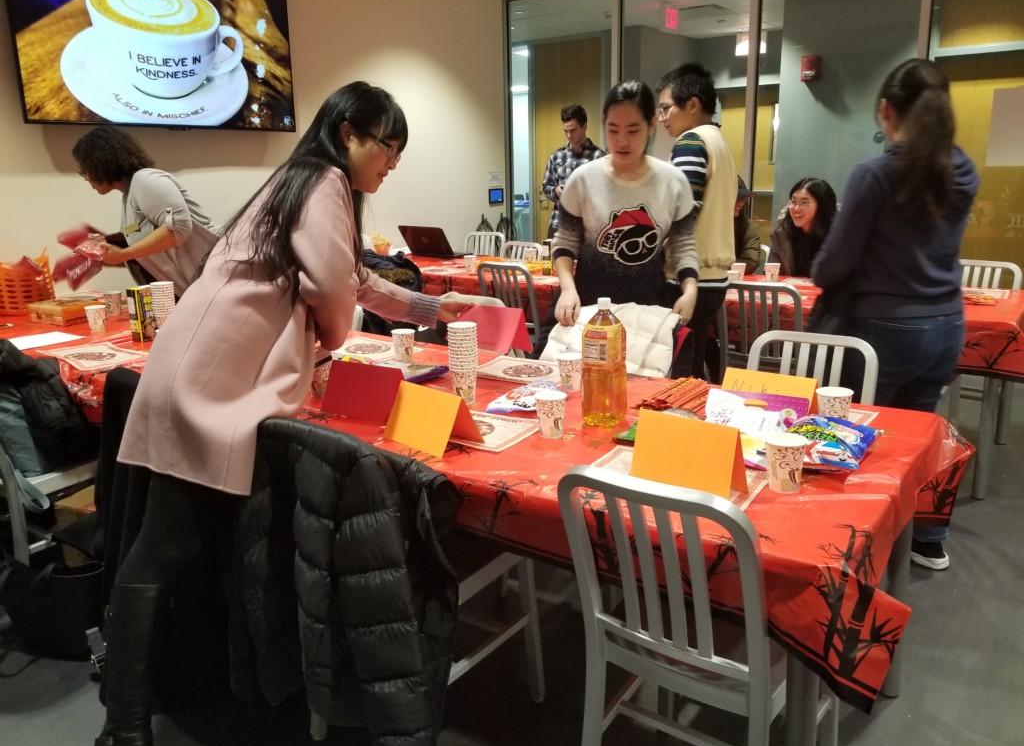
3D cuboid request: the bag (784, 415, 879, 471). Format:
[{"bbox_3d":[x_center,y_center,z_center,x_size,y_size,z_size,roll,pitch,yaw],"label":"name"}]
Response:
[{"bbox_3d":[0.689,0.144,1.667,0.180,0.058,0.205,5,16,24],"label":"bag"}]

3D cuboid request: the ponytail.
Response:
[{"bbox_3d":[1.244,-0.713,2.360,0.200,0.465,0.220,-4,15,-8],"label":"ponytail"}]

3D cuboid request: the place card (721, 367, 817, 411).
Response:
[{"bbox_3d":[0.616,0.064,1.840,0.215,0.128,0.105,9,17,35],"label":"place card"}]

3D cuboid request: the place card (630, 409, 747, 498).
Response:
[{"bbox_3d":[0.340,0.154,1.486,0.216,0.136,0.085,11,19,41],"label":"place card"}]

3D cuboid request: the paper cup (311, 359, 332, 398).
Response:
[{"bbox_3d":[-0.553,0.015,2.209,0.079,0.101,0.079,-1,14,0],"label":"paper cup"}]

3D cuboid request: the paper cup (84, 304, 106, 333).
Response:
[{"bbox_3d":[-1.682,-0.217,3.118,0.080,0.096,0.080,-1,14,0],"label":"paper cup"}]

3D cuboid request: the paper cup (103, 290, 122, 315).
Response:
[{"bbox_3d":[-1.925,-0.337,3.722,0.079,0.101,0.079,-1,14,0],"label":"paper cup"}]

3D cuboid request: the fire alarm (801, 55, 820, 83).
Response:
[{"bbox_3d":[2.488,-2.526,6.400,0.135,0.205,0.065,9,18,36],"label":"fire alarm"}]

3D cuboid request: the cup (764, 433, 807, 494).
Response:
[{"bbox_3d":[0.526,0.175,1.477,0.079,0.101,0.079,-1,14,0],"label":"cup"}]

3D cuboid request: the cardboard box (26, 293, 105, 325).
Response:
[{"bbox_3d":[-2.053,-0.280,3.556,0.268,0.079,0.200,7,17,30],"label":"cardboard box"}]

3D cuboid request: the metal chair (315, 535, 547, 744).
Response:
[{"bbox_3d":[-0.221,0.479,1.869,0.410,0.860,0.500,9,17,35],"label":"metal chair"}]

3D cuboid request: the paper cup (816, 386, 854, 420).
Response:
[{"bbox_3d":[0.742,0.093,1.777,0.079,0.101,0.079,-1,14,0],"label":"paper cup"}]

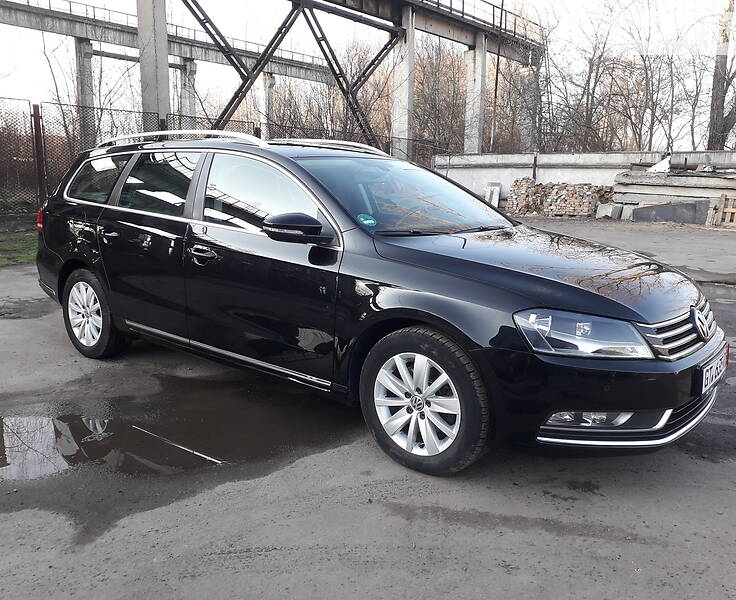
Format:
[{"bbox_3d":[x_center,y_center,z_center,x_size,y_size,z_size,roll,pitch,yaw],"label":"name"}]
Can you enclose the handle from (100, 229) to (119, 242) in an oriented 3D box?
[{"bbox_3d":[-1.593,-0.397,3.860,0.205,0.080,0.060,9,13,38],"label":"handle"}]

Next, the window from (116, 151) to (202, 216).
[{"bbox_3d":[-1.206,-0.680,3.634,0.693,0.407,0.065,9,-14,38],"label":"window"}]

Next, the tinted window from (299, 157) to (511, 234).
[{"bbox_3d":[0.255,-0.598,3.465,0.949,0.100,1.420,39,30,27],"label":"tinted window"}]

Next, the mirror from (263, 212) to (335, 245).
[{"bbox_3d":[-0.323,-0.319,2.761,0.260,0.145,0.220,9,13,38],"label":"mirror"}]

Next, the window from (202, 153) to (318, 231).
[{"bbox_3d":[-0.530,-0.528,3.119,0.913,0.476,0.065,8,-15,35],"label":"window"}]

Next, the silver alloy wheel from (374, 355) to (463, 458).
[{"bbox_3d":[0.243,0.422,2.627,0.440,0.440,0.160,9,14,39],"label":"silver alloy wheel"}]

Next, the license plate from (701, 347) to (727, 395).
[{"bbox_3d":[1.469,0.288,2.633,0.020,0.112,0.520,9,13,38],"label":"license plate"}]

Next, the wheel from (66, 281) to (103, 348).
[{"bbox_3d":[-1.872,0.089,4.291,0.440,0.440,0.160,9,13,38],"label":"wheel"}]

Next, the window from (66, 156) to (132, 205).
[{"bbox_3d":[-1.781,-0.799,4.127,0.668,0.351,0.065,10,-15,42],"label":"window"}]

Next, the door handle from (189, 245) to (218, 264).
[{"bbox_3d":[-0.867,-0.238,3.284,0.246,0.106,0.060,9,13,38],"label":"door handle"}]

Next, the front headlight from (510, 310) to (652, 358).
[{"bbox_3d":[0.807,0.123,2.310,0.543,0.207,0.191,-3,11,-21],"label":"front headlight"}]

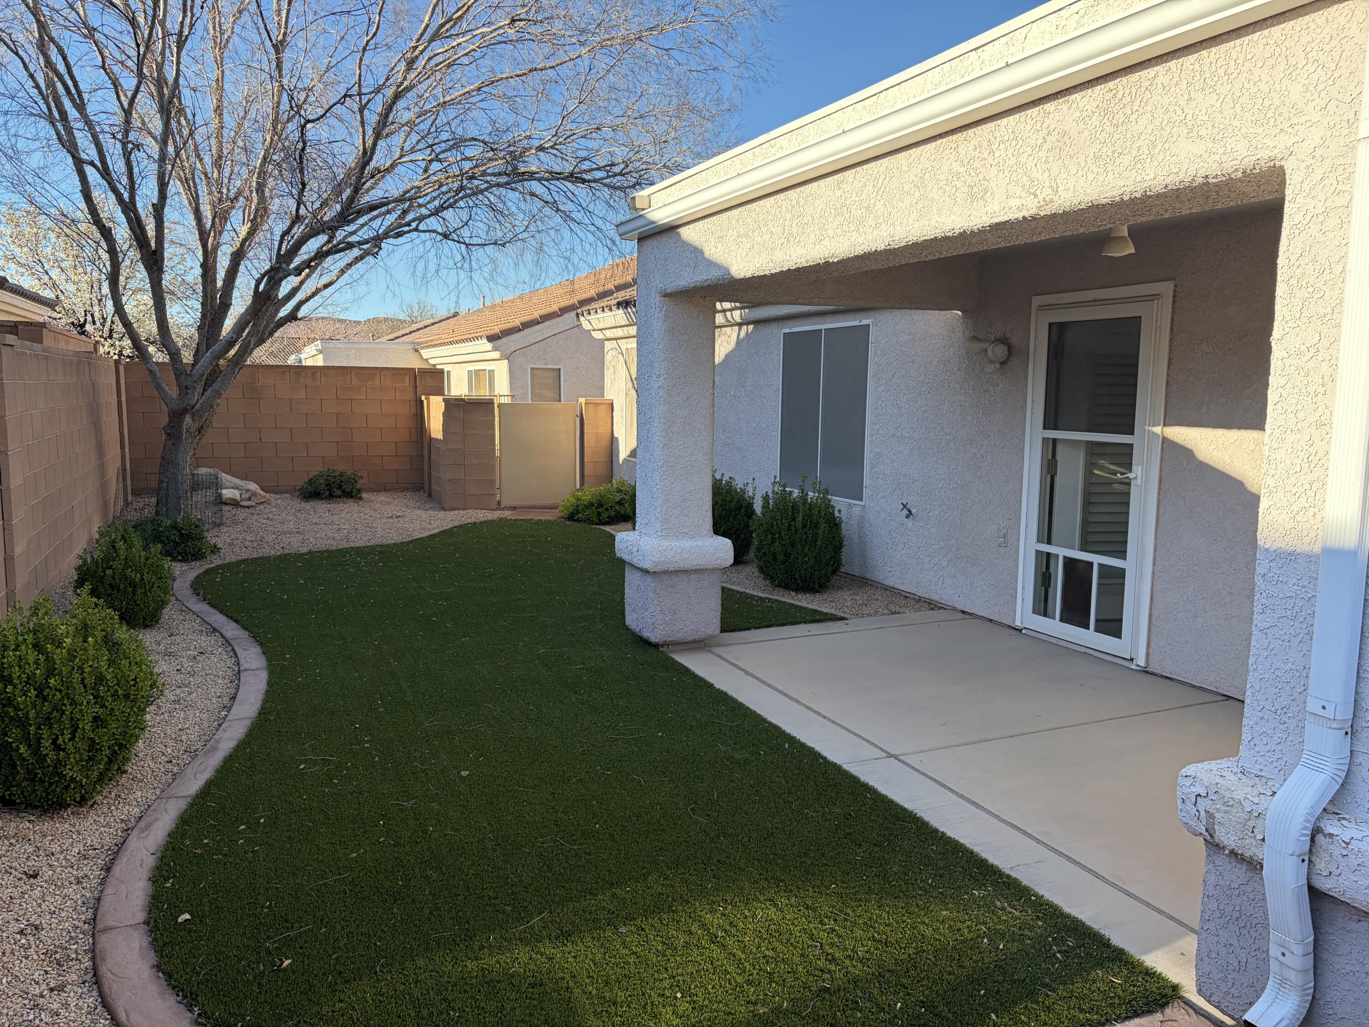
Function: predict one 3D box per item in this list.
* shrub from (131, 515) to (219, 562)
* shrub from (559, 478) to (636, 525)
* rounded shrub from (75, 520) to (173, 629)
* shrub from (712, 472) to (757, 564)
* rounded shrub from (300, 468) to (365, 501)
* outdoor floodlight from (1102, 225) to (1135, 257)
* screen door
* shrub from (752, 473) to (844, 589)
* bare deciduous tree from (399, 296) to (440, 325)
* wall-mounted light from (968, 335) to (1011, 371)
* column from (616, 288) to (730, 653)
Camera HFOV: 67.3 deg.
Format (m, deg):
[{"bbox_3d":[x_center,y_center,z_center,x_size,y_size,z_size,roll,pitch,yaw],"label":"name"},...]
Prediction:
[{"bbox_3d":[-4.407,0.209,8.824,0.720,0.380,0.750,-3,8,-24],"label":"shrub"},{"bbox_3d":[-0.909,-0.138,11.526,0.950,0.490,1.000,1,8,0],"label":"shrub"},{"bbox_3d":[-3.521,0.384,6.451,0.570,0.660,0.570,-3,8,-24],"label":"rounded shrub"},{"bbox_3d":[0.289,0.029,9.313,0.700,0.830,0.700,1,8,0],"label":"shrub"},{"bbox_3d":[-4.630,-0.392,13.475,0.780,0.410,0.800,-3,8,-24],"label":"rounded shrub"},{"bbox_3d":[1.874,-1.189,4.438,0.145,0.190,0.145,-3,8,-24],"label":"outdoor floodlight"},{"bbox_3d":[2.390,-0.219,6.188,0.060,2.040,0.900,-3,8,-24],"label":"screen door"},{"bbox_3d":[0.904,0.166,8.150,0.720,0.880,0.720,1,8,0],"label":"shrub"},{"bbox_3d":[-12.948,-7.957,50.352,3.200,5.300,3.200,-3,8,-24],"label":"bare deciduous tree"},{"bbox_3d":[2.002,-1.053,6.730,0.200,0.210,0.270,-3,8,-24],"label":"wall-mounted light"},{"bbox_3d":[-0.062,-0.291,6.376,0.580,2.090,0.580,-3,8,-24],"label":"column"}]

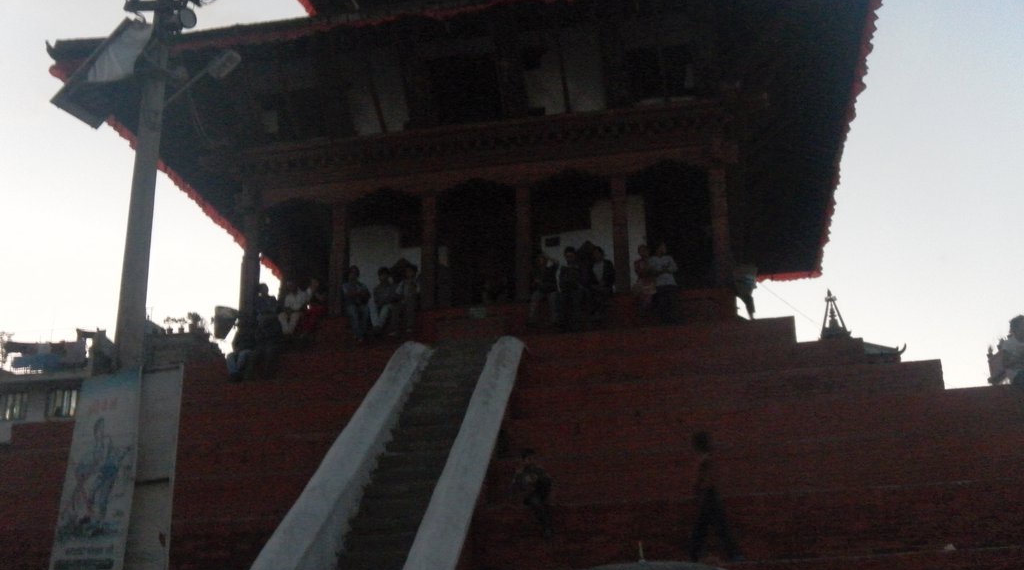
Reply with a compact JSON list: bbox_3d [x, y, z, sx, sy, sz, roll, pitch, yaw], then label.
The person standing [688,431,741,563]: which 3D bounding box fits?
[{"bbox_3d":[2.265,2.364,11.594,0.550,1.462,0.450,-1,-21,1],"label":"person standing"}]

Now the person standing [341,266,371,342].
[{"bbox_3d":[-2.885,0.331,19.082,0.560,1.494,0.650,-5,-21,11],"label":"person standing"}]

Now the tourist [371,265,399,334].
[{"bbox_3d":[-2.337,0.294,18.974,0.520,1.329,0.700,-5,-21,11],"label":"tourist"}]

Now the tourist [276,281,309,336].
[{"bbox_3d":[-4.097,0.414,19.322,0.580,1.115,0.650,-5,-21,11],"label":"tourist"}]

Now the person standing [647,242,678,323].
[{"bbox_3d":[2.631,-0.054,17.994,0.540,1.517,0.550,-5,-21,11],"label":"person standing"}]

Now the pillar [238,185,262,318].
[{"bbox_3d":[-5.129,-0.549,20.289,0.340,2.869,0.340,-5,-21,11],"label":"pillar"}]

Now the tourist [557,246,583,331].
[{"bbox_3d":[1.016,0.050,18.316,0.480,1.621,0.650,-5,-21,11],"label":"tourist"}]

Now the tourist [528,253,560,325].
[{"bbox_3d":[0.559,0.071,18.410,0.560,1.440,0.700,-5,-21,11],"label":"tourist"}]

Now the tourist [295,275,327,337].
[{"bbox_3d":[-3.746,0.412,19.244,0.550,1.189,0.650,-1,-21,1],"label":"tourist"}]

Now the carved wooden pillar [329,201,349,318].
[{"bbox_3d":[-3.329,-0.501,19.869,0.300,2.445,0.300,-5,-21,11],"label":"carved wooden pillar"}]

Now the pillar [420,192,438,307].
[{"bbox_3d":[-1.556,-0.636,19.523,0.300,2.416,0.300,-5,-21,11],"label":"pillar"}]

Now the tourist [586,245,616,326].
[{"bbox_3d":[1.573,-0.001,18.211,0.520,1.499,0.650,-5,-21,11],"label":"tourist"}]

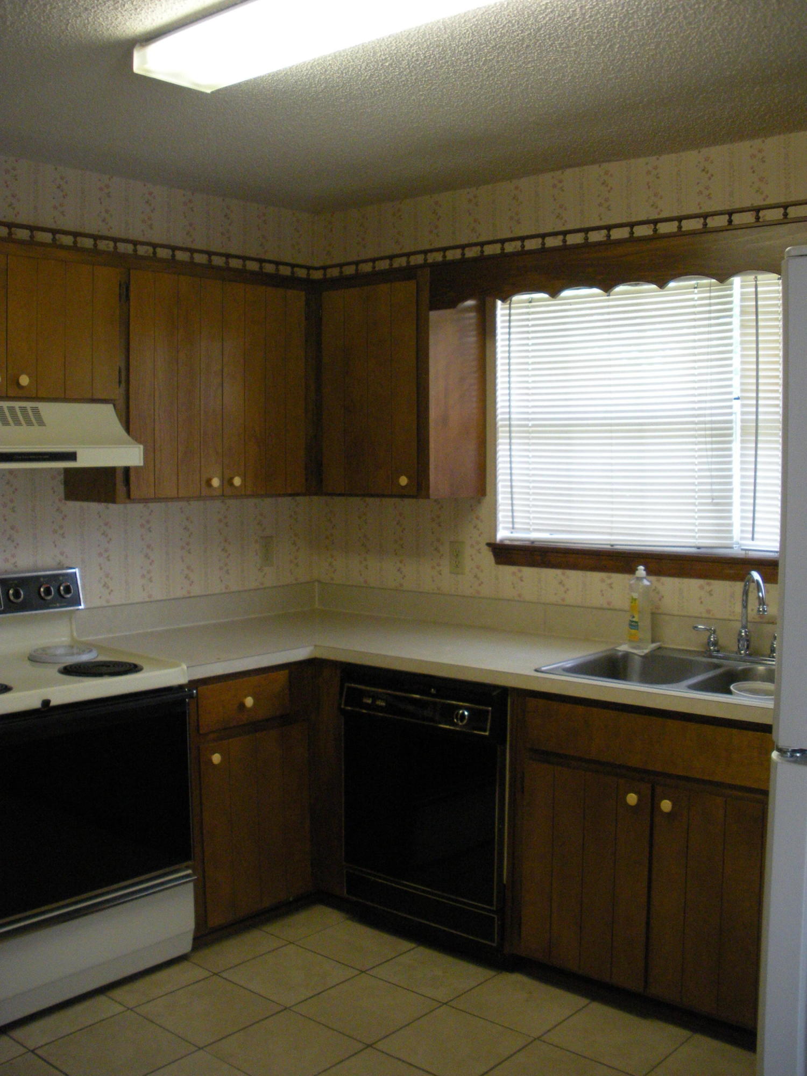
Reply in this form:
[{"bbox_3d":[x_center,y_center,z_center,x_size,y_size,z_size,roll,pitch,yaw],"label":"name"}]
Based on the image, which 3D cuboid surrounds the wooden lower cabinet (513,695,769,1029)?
[{"bbox_3d":[0.824,0.802,3.110,0.851,0.777,0.622,3,5,40],"label":"wooden lower cabinet"}]

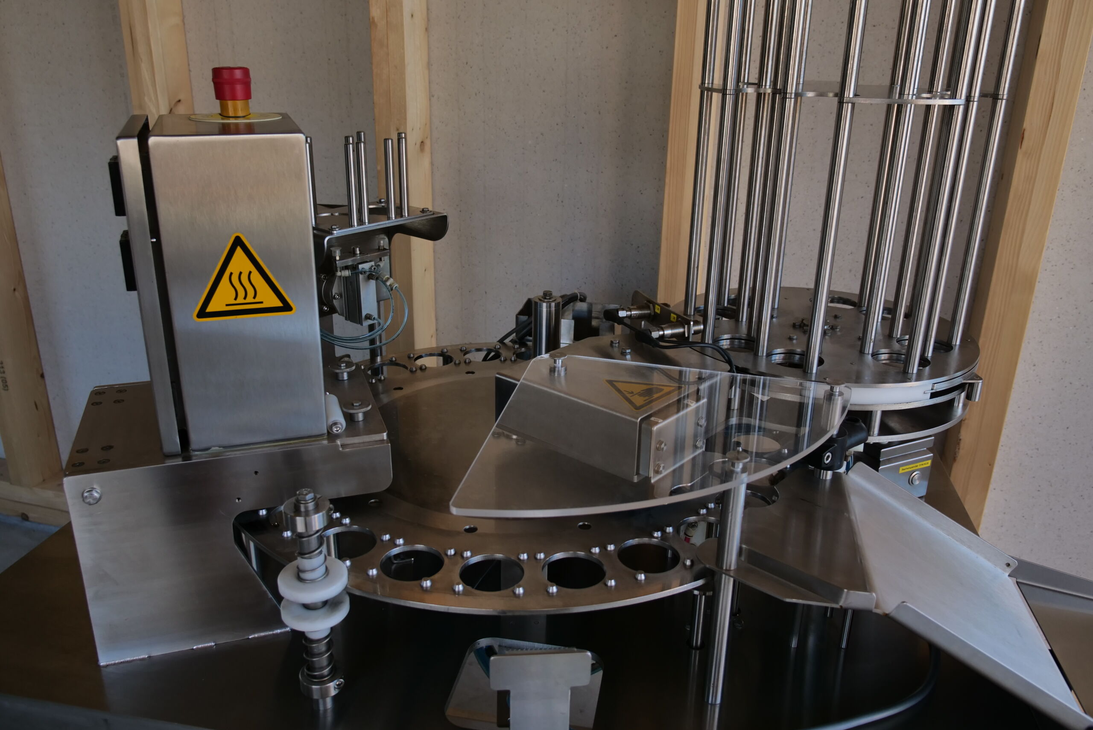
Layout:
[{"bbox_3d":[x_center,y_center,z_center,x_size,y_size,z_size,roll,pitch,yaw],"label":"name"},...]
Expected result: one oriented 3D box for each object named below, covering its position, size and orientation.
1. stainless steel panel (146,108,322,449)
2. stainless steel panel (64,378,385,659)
[{"bbox_3d":[-0.313,-0.095,0.909,0.129,0.297,0.195,-6,22,-19],"label":"stainless steel panel"},{"bbox_3d":[-0.339,0.146,0.988,0.298,0.212,0.226,-6,22,-19],"label":"stainless steel panel"}]

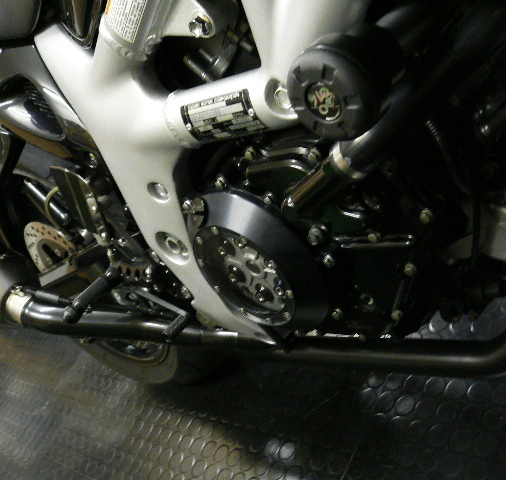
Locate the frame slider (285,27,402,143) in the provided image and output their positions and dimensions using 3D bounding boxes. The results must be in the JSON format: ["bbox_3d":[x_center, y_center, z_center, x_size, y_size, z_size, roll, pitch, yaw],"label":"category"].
[{"bbox_3d":[0.056,-0.094,0.381,0.060,0.060,0.055,-5,34,51],"label":"frame slider"}]

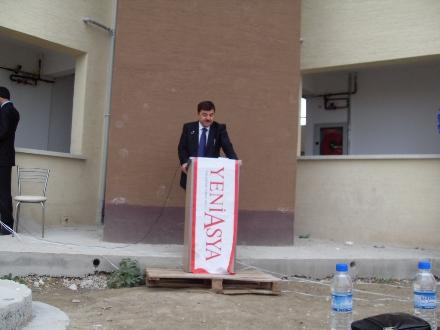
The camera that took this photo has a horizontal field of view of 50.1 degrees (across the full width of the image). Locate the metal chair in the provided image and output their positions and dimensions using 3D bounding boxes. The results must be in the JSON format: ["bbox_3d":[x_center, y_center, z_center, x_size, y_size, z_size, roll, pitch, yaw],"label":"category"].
[{"bbox_3d":[-2.299,0.445,5.720,0.400,0.850,0.460,4,-5,-25],"label":"metal chair"}]

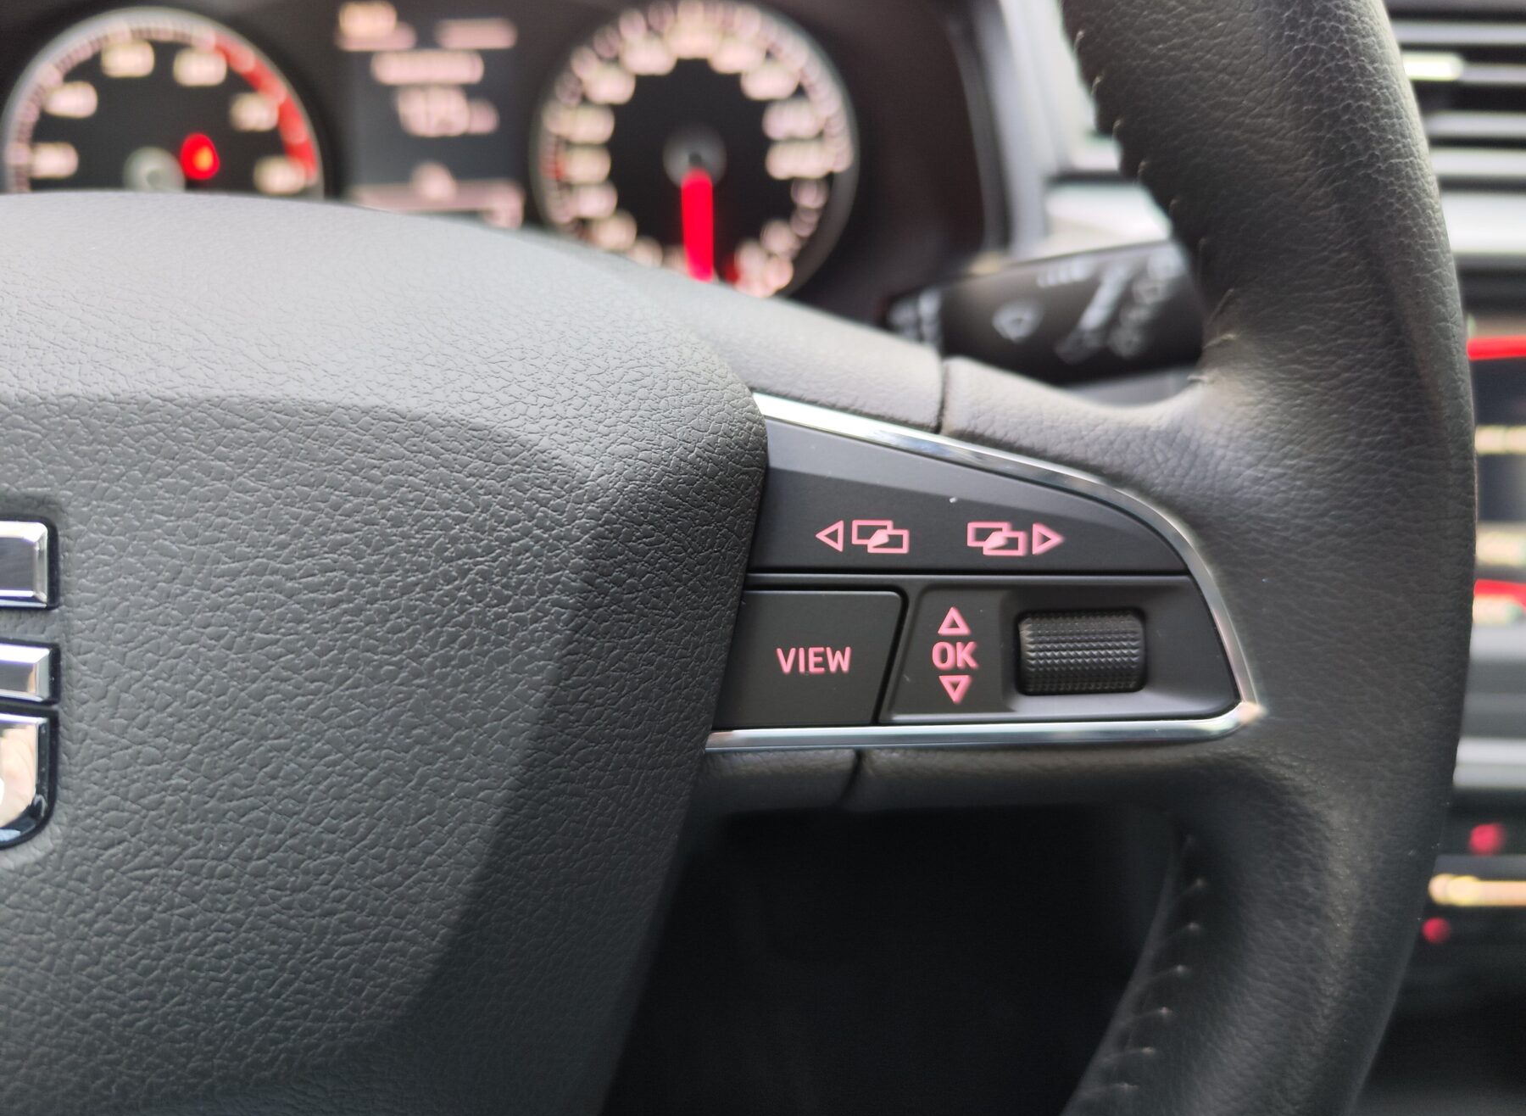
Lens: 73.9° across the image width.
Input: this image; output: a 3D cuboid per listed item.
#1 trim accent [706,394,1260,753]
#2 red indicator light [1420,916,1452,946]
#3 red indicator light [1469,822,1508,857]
[{"bbox_3d":[0.029,0.002,0.135,0.073,0.046,0.016,0,2,-3],"label":"trim accent"},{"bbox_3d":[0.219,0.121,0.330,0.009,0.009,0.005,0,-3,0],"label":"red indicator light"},{"bbox_3d":[0.236,0.092,0.330,0.010,0.010,0.005,0,-3,0],"label":"red indicator light"}]

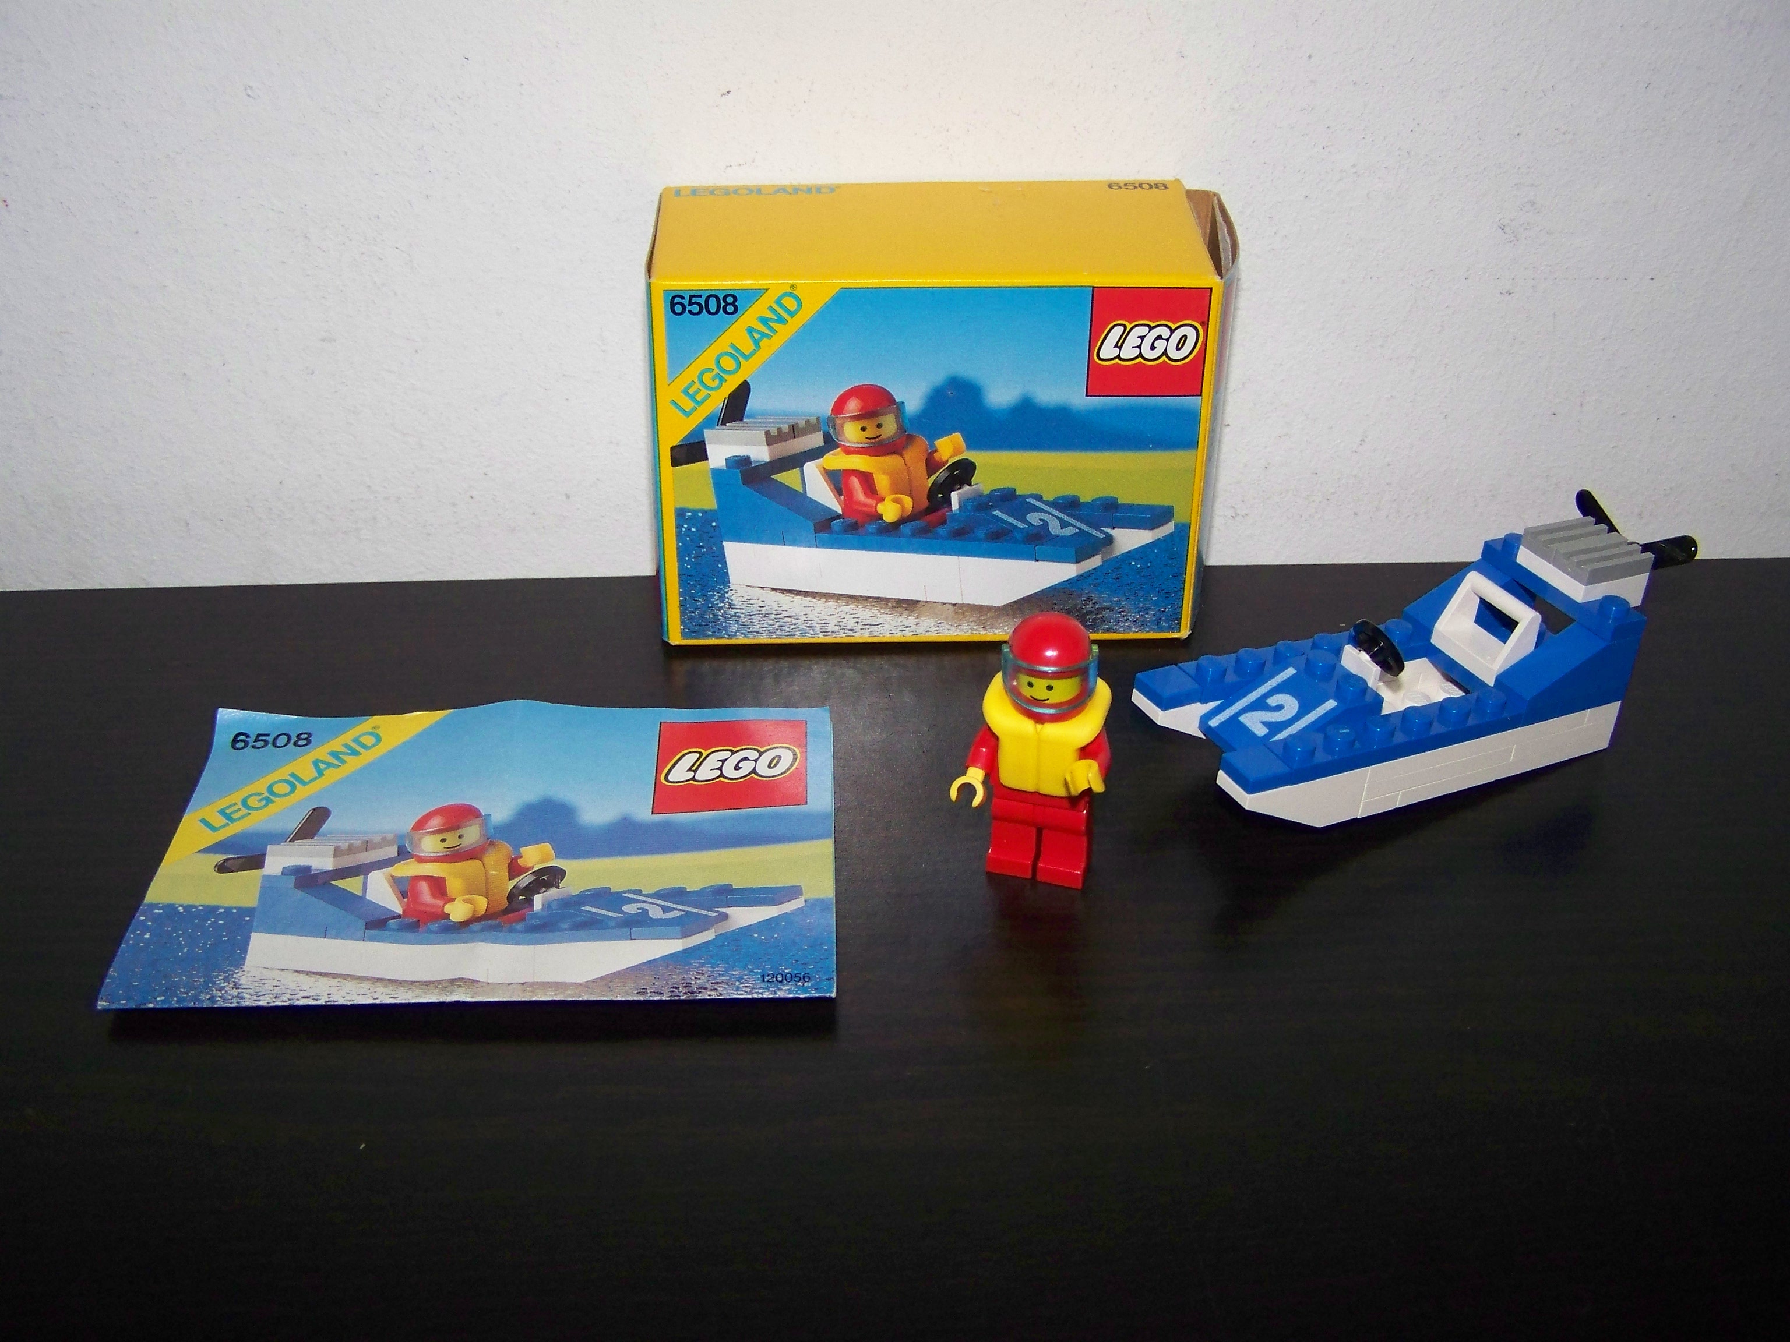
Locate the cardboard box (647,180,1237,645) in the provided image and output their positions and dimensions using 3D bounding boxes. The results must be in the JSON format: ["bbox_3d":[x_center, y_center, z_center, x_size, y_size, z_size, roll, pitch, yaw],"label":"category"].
[{"bbox_3d":[0.008,-0.047,0.362,0.099,0.071,0.044,-1,34,-2],"label":"cardboard box"}]

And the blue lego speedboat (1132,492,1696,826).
[{"bbox_3d":[0.088,-0.004,0.326,0.095,0.037,0.034,-11,35,-25],"label":"blue lego speedboat"}]

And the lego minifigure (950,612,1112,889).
[{"bbox_3d":[0.022,0.013,0.300,0.024,0.044,0.017,9,35,13],"label":"lego minifigure"}]

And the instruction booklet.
[{"bbox_3d":[-0.062,0.027,0.308,0.105,0.006,0.074,-1,34,-2],"label":"instruction booklet"}]

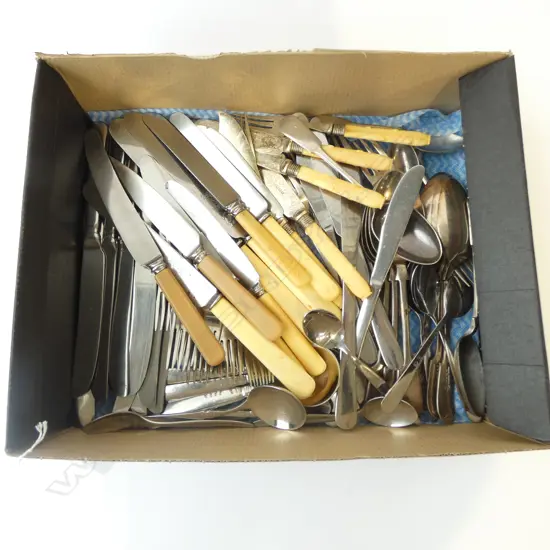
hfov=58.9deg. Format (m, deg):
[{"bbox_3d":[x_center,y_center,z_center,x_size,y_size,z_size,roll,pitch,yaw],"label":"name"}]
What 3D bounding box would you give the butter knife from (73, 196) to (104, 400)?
[{"bbox_3d":[-0.159,-0.018,0.427,0.021,0.011,0.245,0,82,8],"label":"butter knife"}]

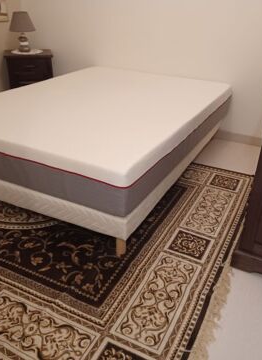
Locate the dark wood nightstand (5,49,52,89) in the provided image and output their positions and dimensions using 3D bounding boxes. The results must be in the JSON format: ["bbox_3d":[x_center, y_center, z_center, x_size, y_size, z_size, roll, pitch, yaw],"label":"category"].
[{"bbox_3d":[-1.023,-0.993,3.685,0.458,0.665,0.410,-2,28,-8],"label":"dark wood nightstand"}]

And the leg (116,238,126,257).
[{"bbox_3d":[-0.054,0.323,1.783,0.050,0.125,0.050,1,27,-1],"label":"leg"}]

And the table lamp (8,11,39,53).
[{"bbox_3d":[-1.106,-1.512,3.551,0.259,0.376,0.259,-2,28,-8],"label":"table lamp"}]

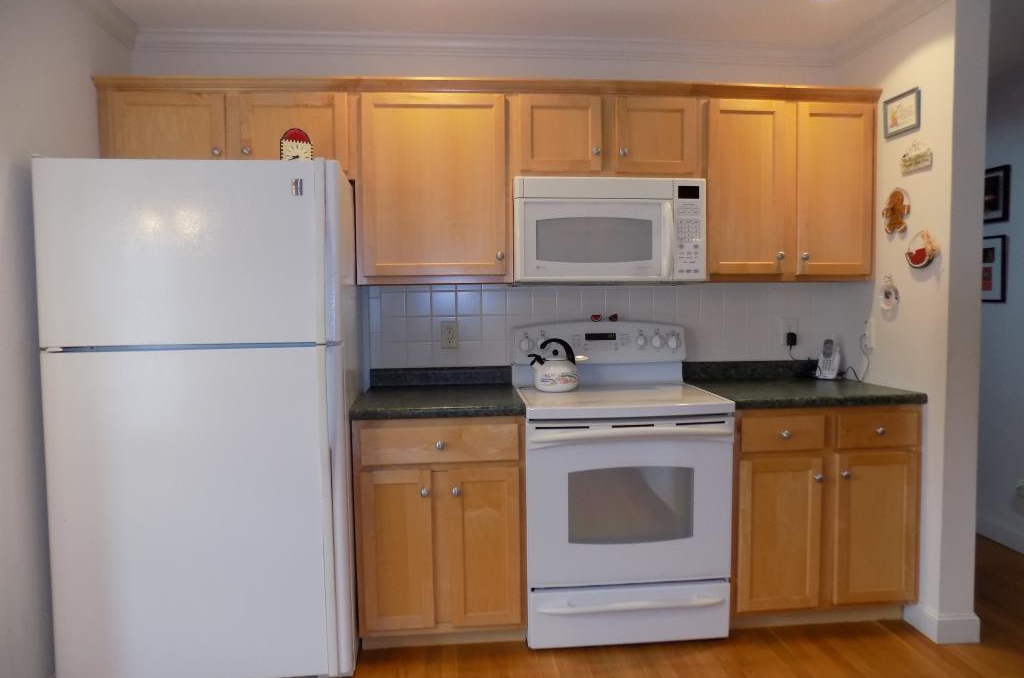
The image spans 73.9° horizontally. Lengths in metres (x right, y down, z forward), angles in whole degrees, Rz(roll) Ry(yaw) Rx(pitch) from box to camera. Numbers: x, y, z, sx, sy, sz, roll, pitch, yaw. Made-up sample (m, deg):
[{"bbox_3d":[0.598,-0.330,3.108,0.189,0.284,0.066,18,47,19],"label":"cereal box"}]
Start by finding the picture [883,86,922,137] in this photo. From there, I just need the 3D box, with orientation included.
[{"bbox_3d":[1.537,-0.878,2.677,0.020,0.158,0.204,-1,2,-5],"label":"picture"}]

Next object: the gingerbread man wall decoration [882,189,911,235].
[{"bbox_3d":[1.538,-0.507,2.710,0.025,0.172,0.150,-1,2,-5],"label":"gingerbread man wall decoration"}]

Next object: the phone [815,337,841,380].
[{"bbox_3d":[1.452,0.090,3.123,0.085,0.180,0.095,2,4,34],"label":"phone"}]

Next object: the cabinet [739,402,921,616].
[{"bbox_3d":[1.159,0.630,2.846,0.718,0.775,0.630,-1,2,-5],"label":"cabinet"}]

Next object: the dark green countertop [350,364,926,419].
[{"bbox_3d":[0.476,0.188,2.763,2.127,0.135,0.640,-1,2,-5],"label":"dark green countertop"}]

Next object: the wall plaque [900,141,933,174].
[{"bbox_3d":[1.549,-0.702,2.614,0.016,0.102,0.165,-1,3,-6],"label":"wall plaque"}]

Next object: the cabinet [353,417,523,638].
[{"bbox_3d":[-0.275,0.656,2.721,0.608,0.775,0.630,-1,2,-5],"label":"cabinet"}]

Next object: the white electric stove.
[{"bbox_3d":[0.406,0.531,2.767,0.757,1.204,0.665,-1,3,-6],"label":"white electric stove"}]

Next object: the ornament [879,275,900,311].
[{"bbox_3d":[1.541,-0.188,2.777,0.020,0.135,0.107,-1,2,-5],"label":"ornament"}]

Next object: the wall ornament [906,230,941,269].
[{"bbox_3d":[1.546,-0.341,2.576,0.030,0.145,0.165,-1,3,-6],"label":"wall ornament"}]

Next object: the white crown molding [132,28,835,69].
[{"bbox_3d":[-0.043,-1.253,2.943,3.108,0.075,0.075,-1,2,-5],"label":"white crown molding"}]

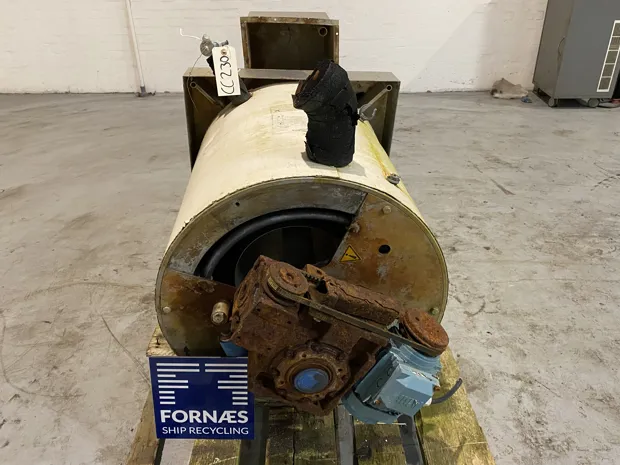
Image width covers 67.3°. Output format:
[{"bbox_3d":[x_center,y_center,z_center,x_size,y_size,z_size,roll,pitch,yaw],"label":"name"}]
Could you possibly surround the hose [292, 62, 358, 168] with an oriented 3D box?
[{"bbox_3d":[0.029,-0.209,0.843,0.120,0.188,0.094,0,27,0],"label":"hose"}]

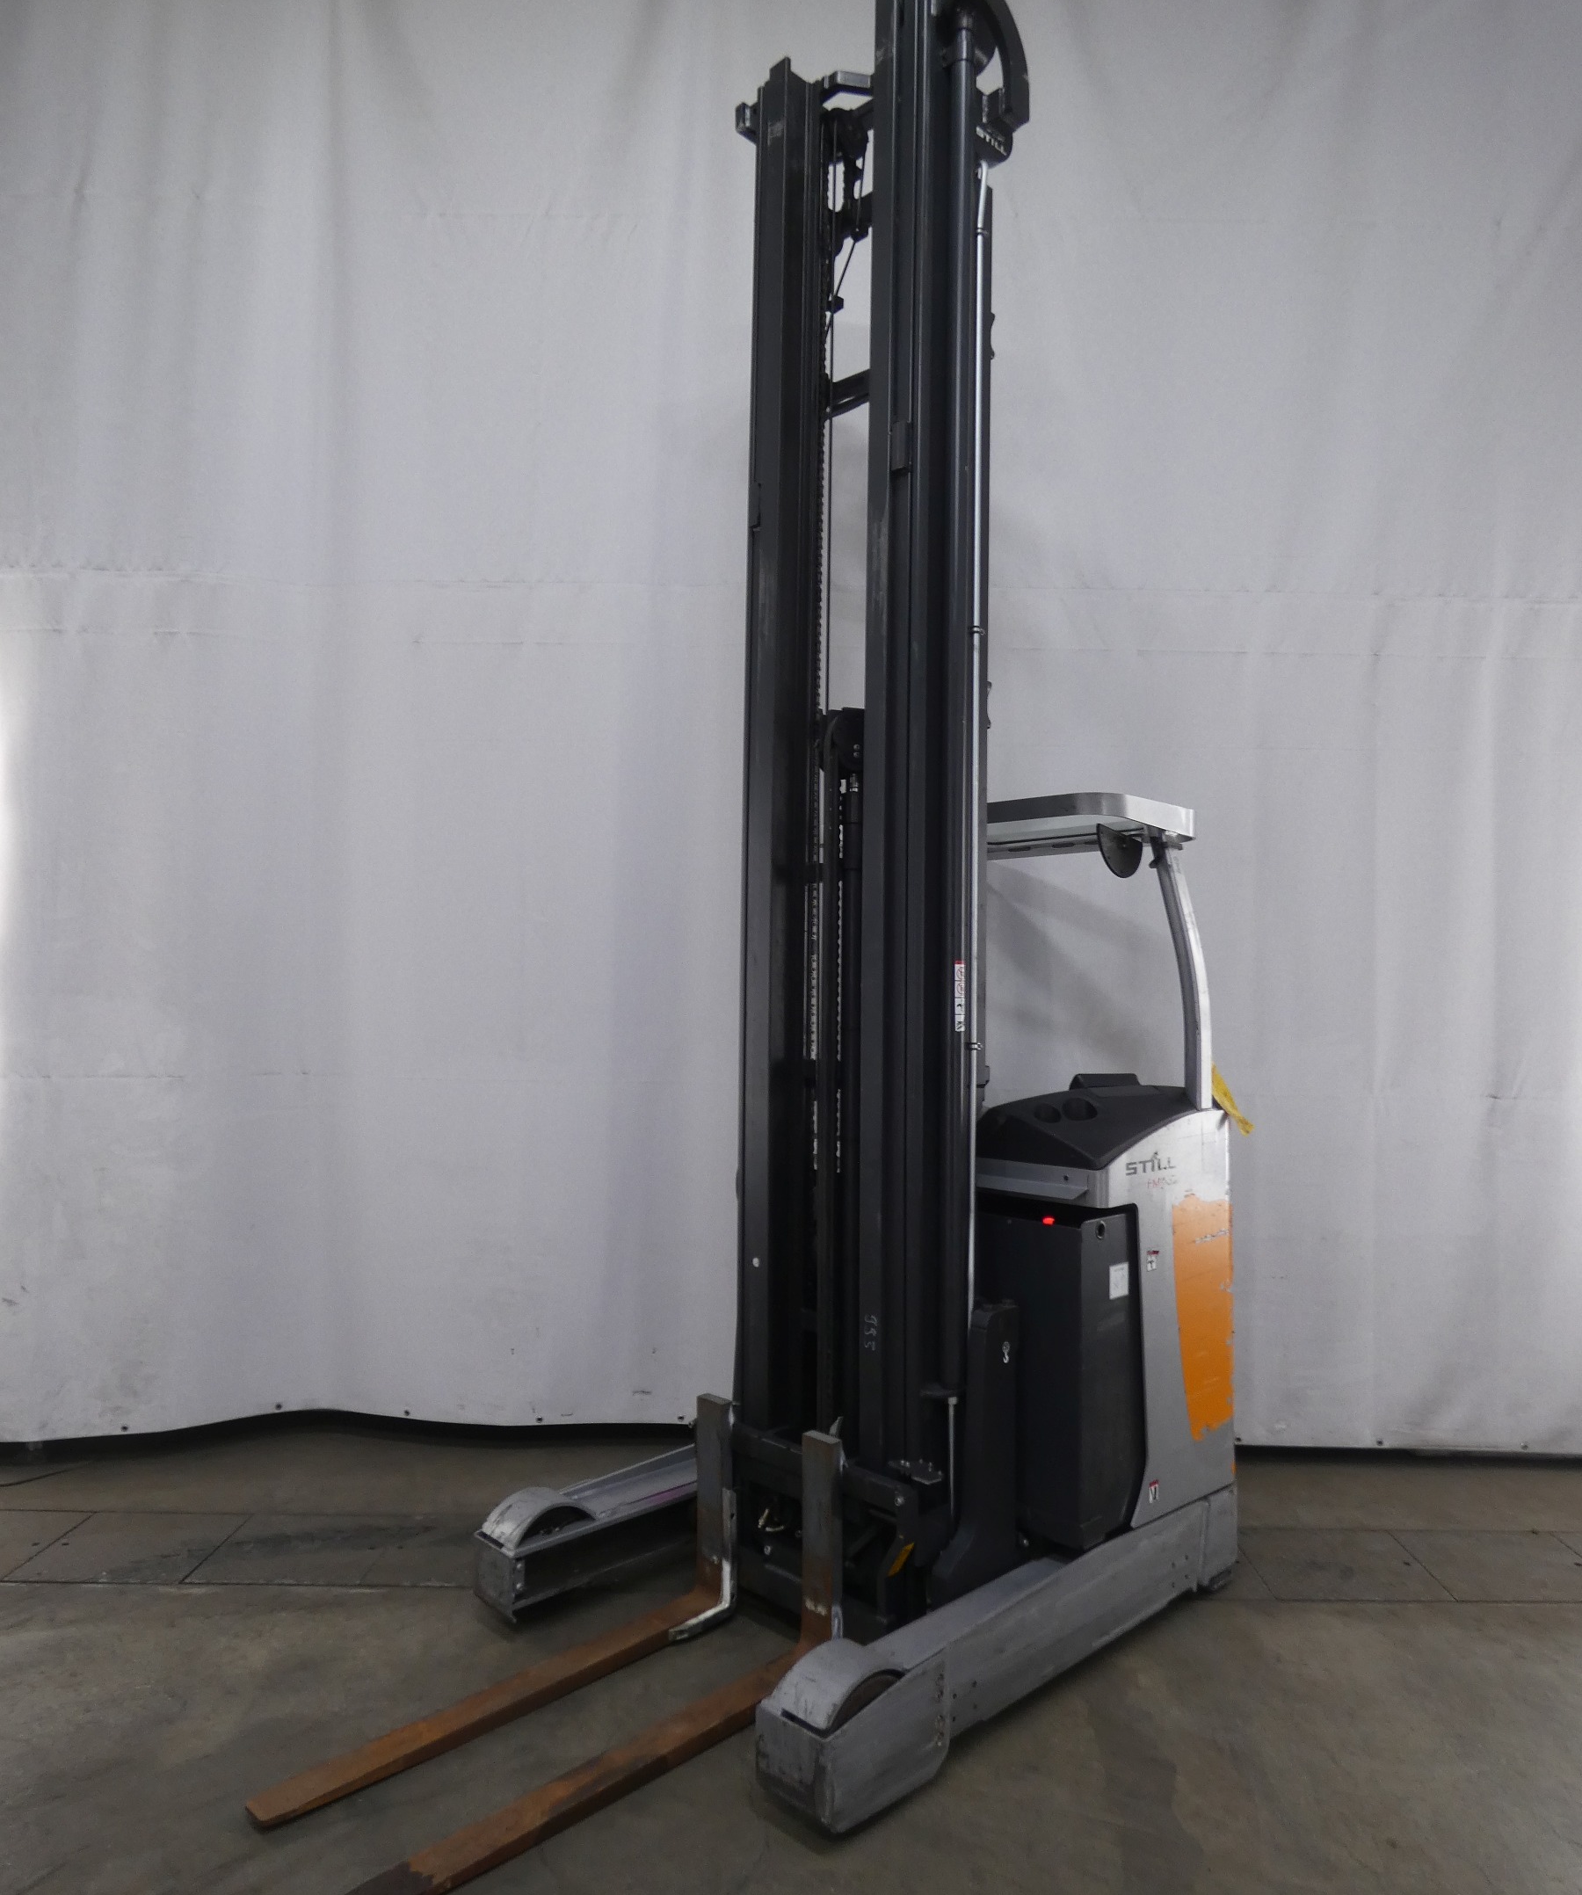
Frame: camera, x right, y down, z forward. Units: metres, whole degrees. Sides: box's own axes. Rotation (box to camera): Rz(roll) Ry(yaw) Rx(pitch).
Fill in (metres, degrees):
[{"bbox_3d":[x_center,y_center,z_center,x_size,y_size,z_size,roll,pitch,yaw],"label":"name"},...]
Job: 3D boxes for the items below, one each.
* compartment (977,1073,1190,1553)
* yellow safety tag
[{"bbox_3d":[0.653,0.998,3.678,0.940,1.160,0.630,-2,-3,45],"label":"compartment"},{"bbox_3d":[1.331,0.463,3.680,0.130,0.220,0.060,1,-3,-14],"label":"yellow safety tag"}]

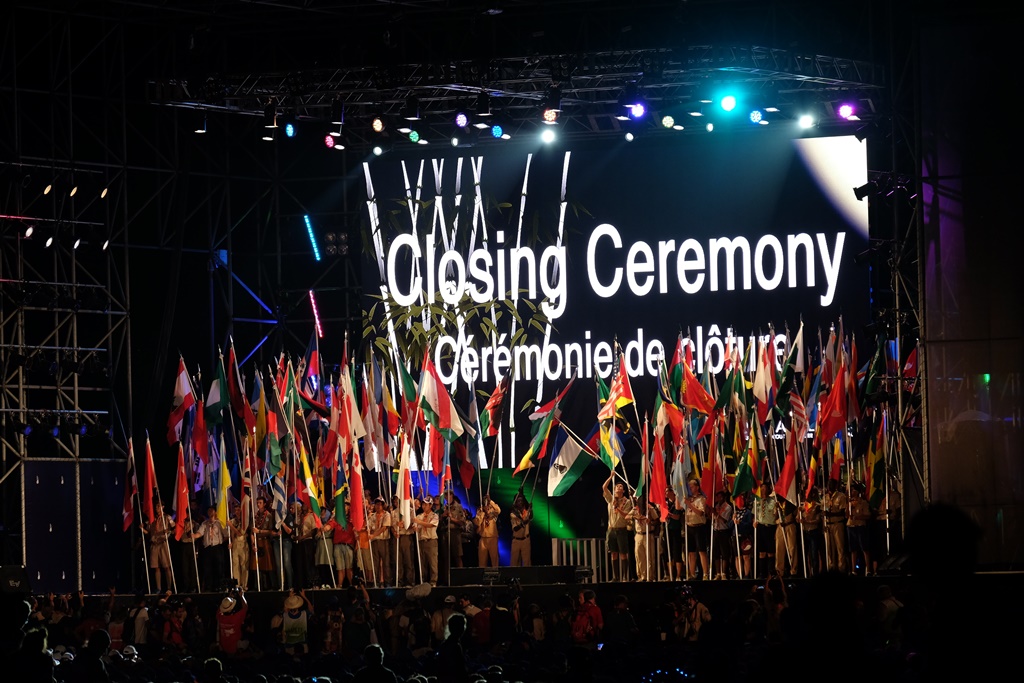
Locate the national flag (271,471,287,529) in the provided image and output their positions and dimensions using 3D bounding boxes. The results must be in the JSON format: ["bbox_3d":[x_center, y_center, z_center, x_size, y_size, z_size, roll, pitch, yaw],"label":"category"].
[{"bbox_3d":[-4.319,2.923,123.129,0.296,1.147,0.250,-2,-3,11],"label":"national flag"}]

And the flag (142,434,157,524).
[{"bbox_3d":[-6.978,2.657,128.140,0.255,1.733,0.240,-1,-2,12],"label":"flag"}]

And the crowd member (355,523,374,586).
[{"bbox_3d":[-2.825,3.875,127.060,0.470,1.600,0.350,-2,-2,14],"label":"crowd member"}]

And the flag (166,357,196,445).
[{"bbox_3d":[-6.423,1.166,129.360,0.532,1.671,0.300,-1,-2,12],"label":"flag"}]

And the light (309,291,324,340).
[{"bbox_3d":[-3.912,-0.545,133.000,0.120,0.970,0.120,-14,-2,14],"label":"light"}]

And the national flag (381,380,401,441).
[{"bbox_3d":[-2.391,1.348,131.000,0.339,1.230,0.300,-2,-2,12],"label":"national flag"}]

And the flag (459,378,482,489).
[{"bbox_3d":[-0.810,1.797,130.000,0.405,2.137,0.350,-2,-2,12],"label":"flag"}]

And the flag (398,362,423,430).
[{"bbox_3d":[-1.998,1.073,131.000,0.408,1.386,0.350,-2,-2,12],"label":"flag"}]

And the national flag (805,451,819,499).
[{"bbox_3d":[5.524,2.453,122.779,0.258,0.959,0.200,-1,-2,9],"label":"national flag"}]

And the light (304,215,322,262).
[{"bbox_3d":[-4.096,-2.120,137.000,0.100,1.030,0.100,-19,-2,16],"label":"light"}]

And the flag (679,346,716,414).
[{"bbox_3d":[3.390,0.691,121.000,0.680,1.280,0.400,-2,-2,12],"label":"flag"}]

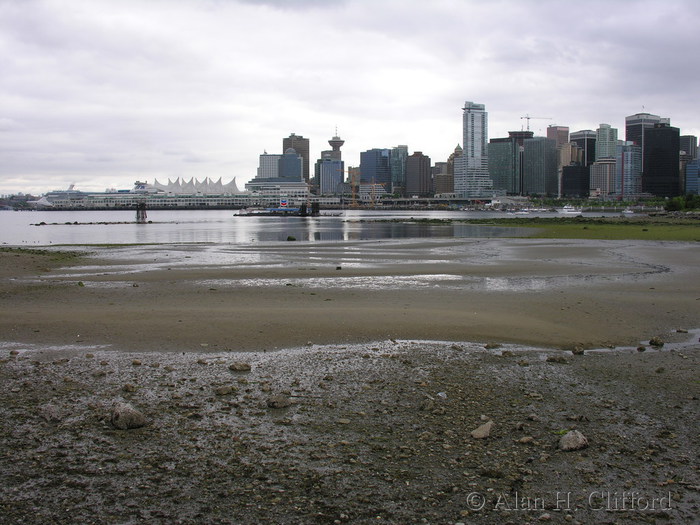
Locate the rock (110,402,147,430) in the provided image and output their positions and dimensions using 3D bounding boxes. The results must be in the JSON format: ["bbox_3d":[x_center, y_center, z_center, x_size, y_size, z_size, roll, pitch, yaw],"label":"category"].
[{"bbox_3d":[-1.676,1.170,5.375,0.232,0.176,0.197,0,4,0],"label":"rock"}]

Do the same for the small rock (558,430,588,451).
[{"bbox_3d":[1.619,1.291,5.120,0.200,0.120,0.165,1,5,17],"label":"small rock"}]

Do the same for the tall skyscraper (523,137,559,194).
[{"bbox_3d":[276.134,-137.434,1024.579,26.964,82.629,41.483,-3,5,-31],"label":"tall skyscraper"}]

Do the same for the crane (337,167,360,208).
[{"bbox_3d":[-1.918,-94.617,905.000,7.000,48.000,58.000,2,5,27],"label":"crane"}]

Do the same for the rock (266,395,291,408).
[{"bbox_3d":[-0.622,1.228,6.220,0.210,0.090,0.160,0,4,0],"label":"rock"}]

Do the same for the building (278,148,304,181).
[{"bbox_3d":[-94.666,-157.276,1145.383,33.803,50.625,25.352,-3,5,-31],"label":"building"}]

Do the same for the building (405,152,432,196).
[{"bbox_3d":[107.424,-137.221,1110.000,28.000,73.000,28.000,4,6,44],"label":"building"}]

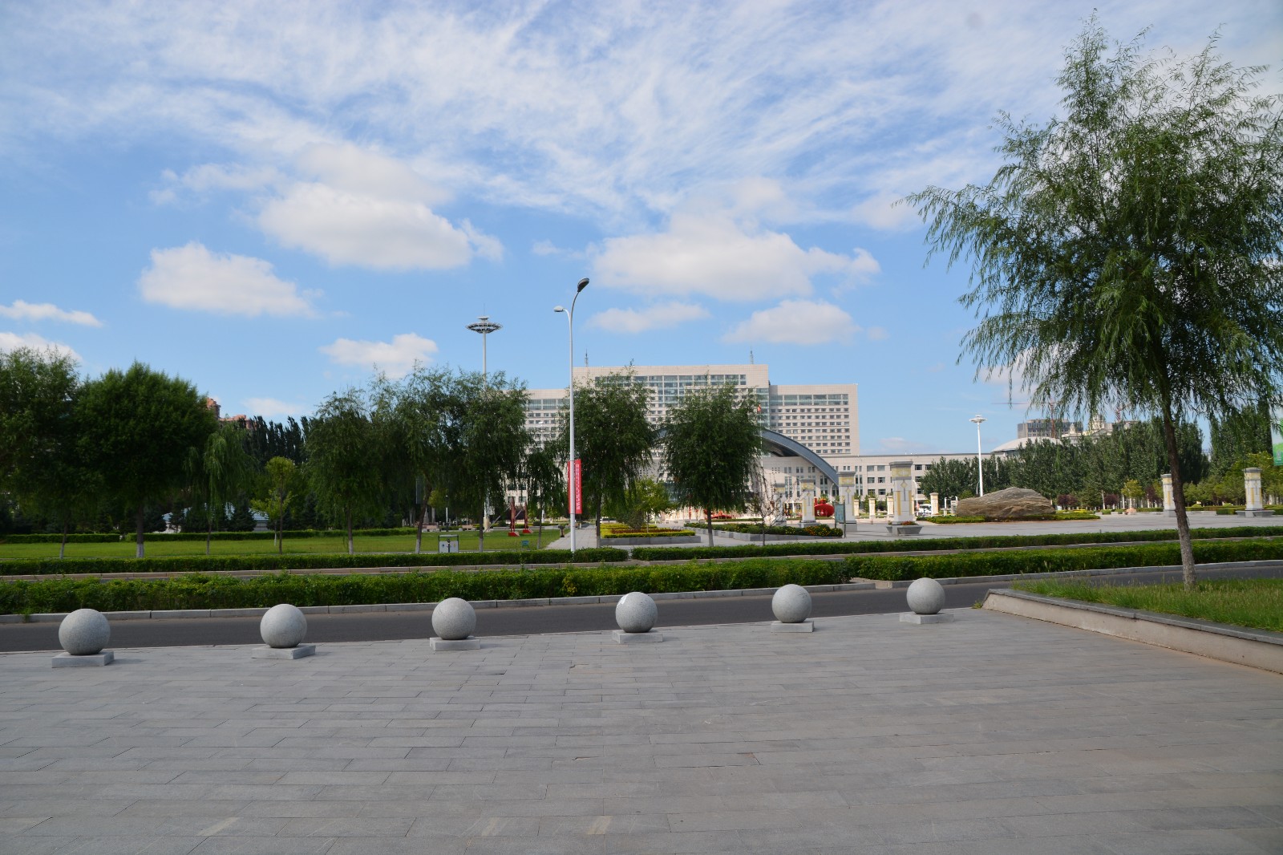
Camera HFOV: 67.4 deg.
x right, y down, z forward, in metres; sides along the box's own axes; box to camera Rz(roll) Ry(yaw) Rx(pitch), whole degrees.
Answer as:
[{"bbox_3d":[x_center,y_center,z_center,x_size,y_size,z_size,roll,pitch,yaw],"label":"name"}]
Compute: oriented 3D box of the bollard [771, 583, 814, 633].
[{"bbox_3d":[1.905,2.264,12.147,0.530,0.570,0.530,-2,-6,12],"label":"bollard"}]

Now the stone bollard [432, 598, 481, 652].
[{"bbox_3d":[-2.127,2.217,10.927,0.530,0.570,0.530,1,-6,-17],"label":"stone bollard"}]

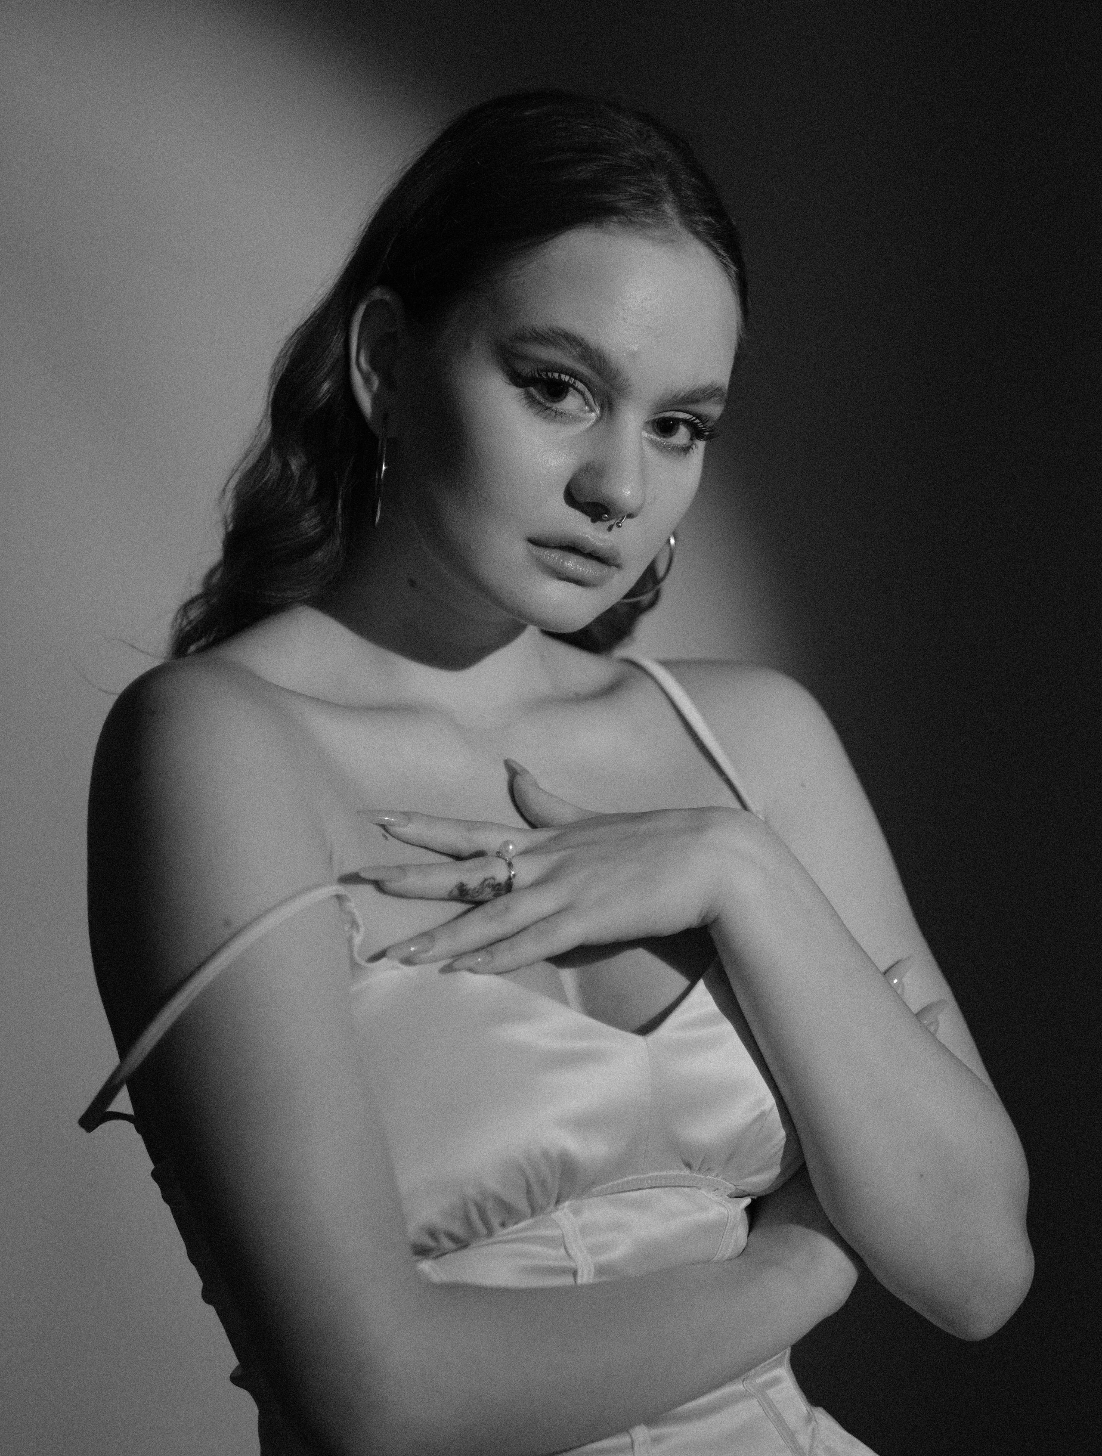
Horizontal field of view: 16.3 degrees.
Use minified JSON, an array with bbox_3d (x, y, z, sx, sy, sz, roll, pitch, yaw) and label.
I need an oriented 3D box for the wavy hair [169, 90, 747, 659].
[{"bbox_3d":[-0.043,-0.154,1.740,0.200,0.265,0.215,2,8,-34],"label":"wavy hair"}]

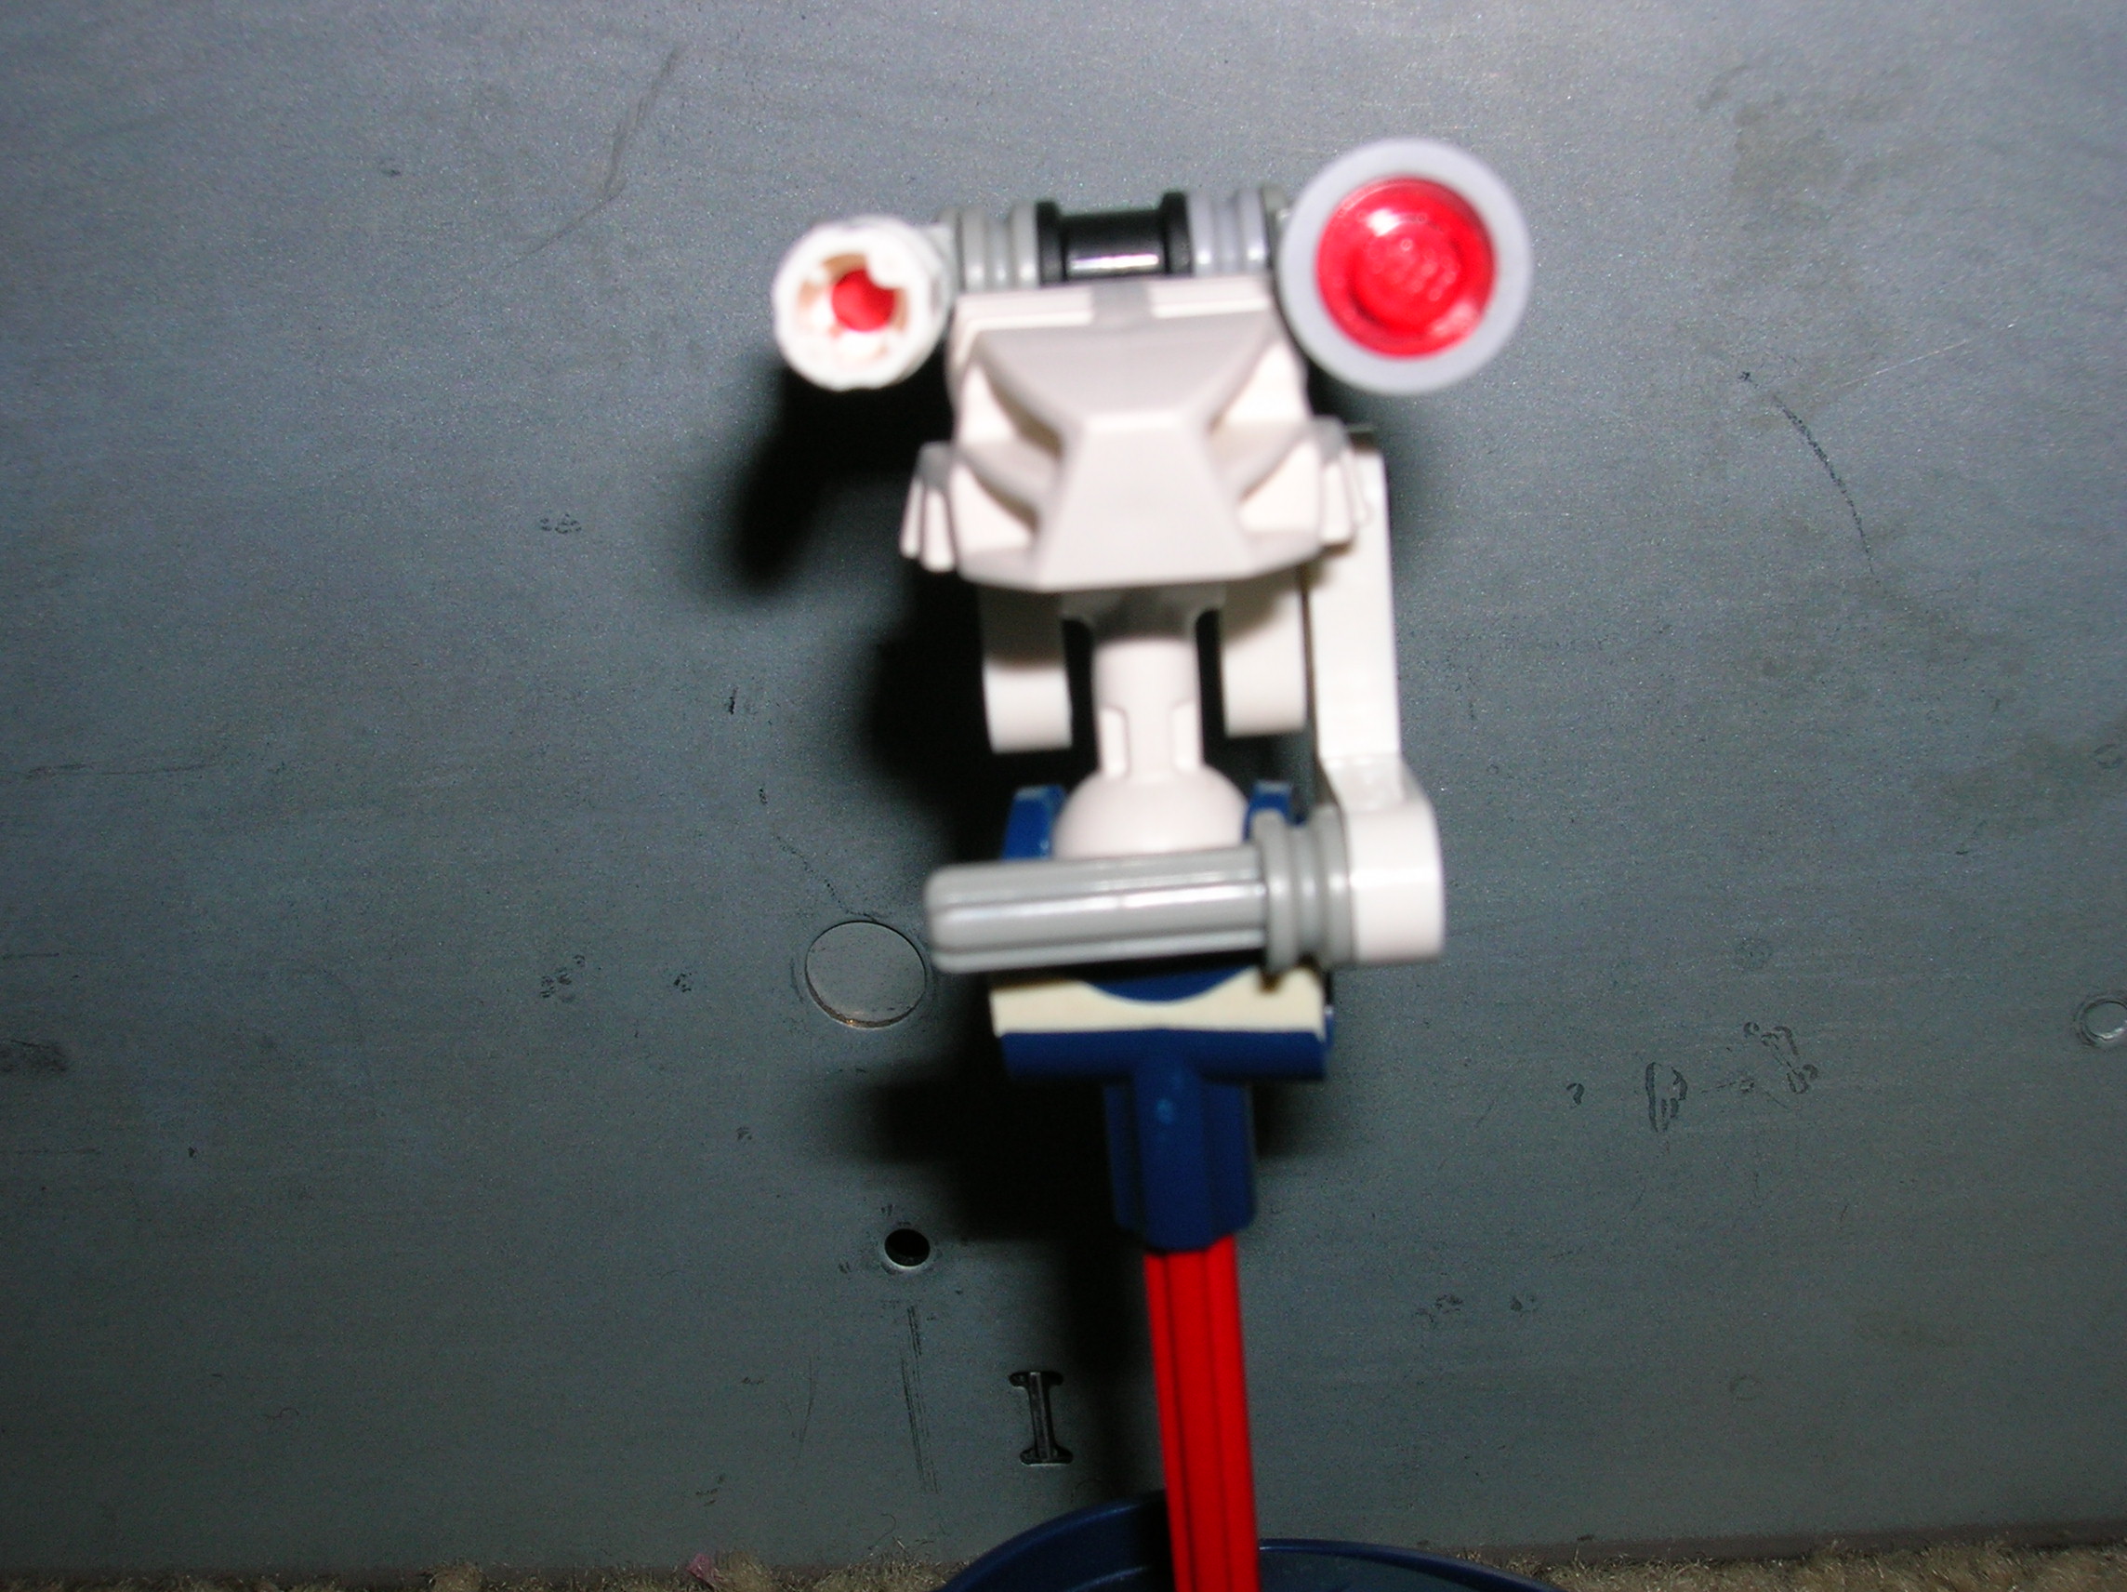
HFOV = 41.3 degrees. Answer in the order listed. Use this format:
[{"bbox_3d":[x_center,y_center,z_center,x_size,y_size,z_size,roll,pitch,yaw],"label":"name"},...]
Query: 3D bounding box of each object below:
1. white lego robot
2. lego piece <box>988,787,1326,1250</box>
[{"bbox_3d":[0.005,-0.010,0.135,0.035,0.040,0.025,-3,19,3],"label":"white lego robot"},{"bbox_3d":[0.006,0.011,0.145,0.017,0.024,0.015,-1,31,7],"label":"lego piece"}]

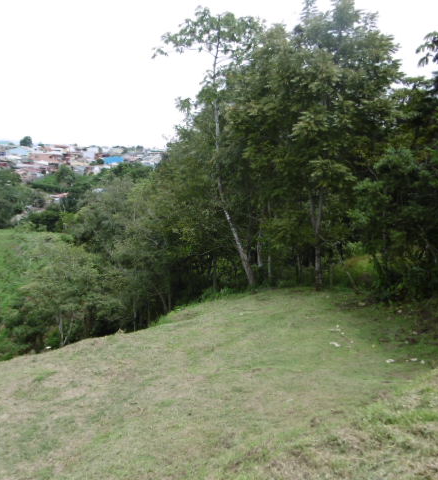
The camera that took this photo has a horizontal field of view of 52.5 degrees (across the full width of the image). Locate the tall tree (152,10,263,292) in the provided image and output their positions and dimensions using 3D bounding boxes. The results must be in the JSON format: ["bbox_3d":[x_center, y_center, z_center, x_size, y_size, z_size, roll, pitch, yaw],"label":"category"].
[{"bbox_3d":[-0.330,-3.050,16.100,3.600,9.800,3.400,0,12,0],"label":"tall tree"}]

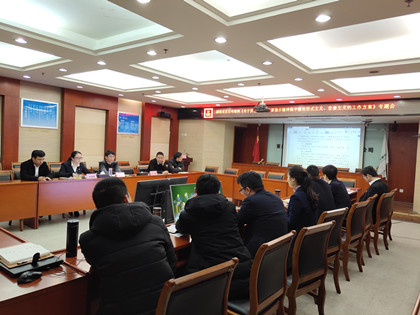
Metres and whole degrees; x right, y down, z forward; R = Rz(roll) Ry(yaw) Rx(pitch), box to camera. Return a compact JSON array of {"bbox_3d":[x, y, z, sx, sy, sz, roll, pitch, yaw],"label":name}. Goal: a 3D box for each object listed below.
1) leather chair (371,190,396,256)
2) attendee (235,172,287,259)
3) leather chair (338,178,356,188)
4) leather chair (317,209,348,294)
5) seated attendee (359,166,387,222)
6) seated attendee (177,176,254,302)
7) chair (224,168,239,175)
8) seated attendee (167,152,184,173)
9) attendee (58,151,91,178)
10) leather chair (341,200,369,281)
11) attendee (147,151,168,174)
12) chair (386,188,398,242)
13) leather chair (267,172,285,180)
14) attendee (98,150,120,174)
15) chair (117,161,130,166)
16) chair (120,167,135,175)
[{"bbox_3d":[2.428,0.953,5.406,0.560,0.900,0.480,3,2,42],"label":"leather chair"},{"bbox_3d":[0.367,0.751,2.986,0.760,1.280,0.540,3,2,42],"label":"attendee"},{"bbox_3d":[2.969,0.931,7.841,0.480,0.890,0.560,3,1,36],"label":"leather chair"},{"bbox_3d":[1.008,0.931,3.545,0.560,0.900,0.480,3,2,44],"label":"leather chair"},{"bbox_3d":[2.384,0.787,5.551,0.720,1.270,0.520,3,1,36],"label":"seated attendee"},{"bbox_3d":[-0.035,0.746,2.414,0.580,1.280,0.760,2,1,-32],"label":"seated attendee"},{"bbox_3d":[0.507,0.791,9.772,0.480,0.890,0.560,3,1,36],"label":"chair"},{"bbox_3d":[-0.981,0.523,9.864,0.700,1.300,0.520,3,1,18],"label":"seated attendee"},{"bbox_3d":[-2.843,0.515,7.511,0.780,1.300,0.580,3,1,30],"label":"attendee"},{"bbox_3d":[1.597,0.964,4.341,0.560,0.900,0.480,3,1,36],"label":"leather chair"},{"bbox_3d":[-1.415,0.517,9.265,0.700,1.290,0.550,3,1,36],"label":"attendee"},{"bbox_3d":[2.794,0.956,5.980,0.560,0.900,0.480,3,1,40],"label":"chair"},{"bbox_3d":[1.683,0.866,9.416,0.480,0.900,0.560,3,1,36],"label":"leather chair"},{"bbox_3d":[-2.305,0.506,7.983,0.700,1.300,0.550,3,2,41],"label":"attendee"},{"bbox_3d":[-2.760,0.634,11.969,0.560,0.900,0.480,3,1,36],"label":"chair"},{"bbox_3d":[-2.047,0.714,9.427,0.560,0.900,0.480,3,1,36],"label":"chair"}]

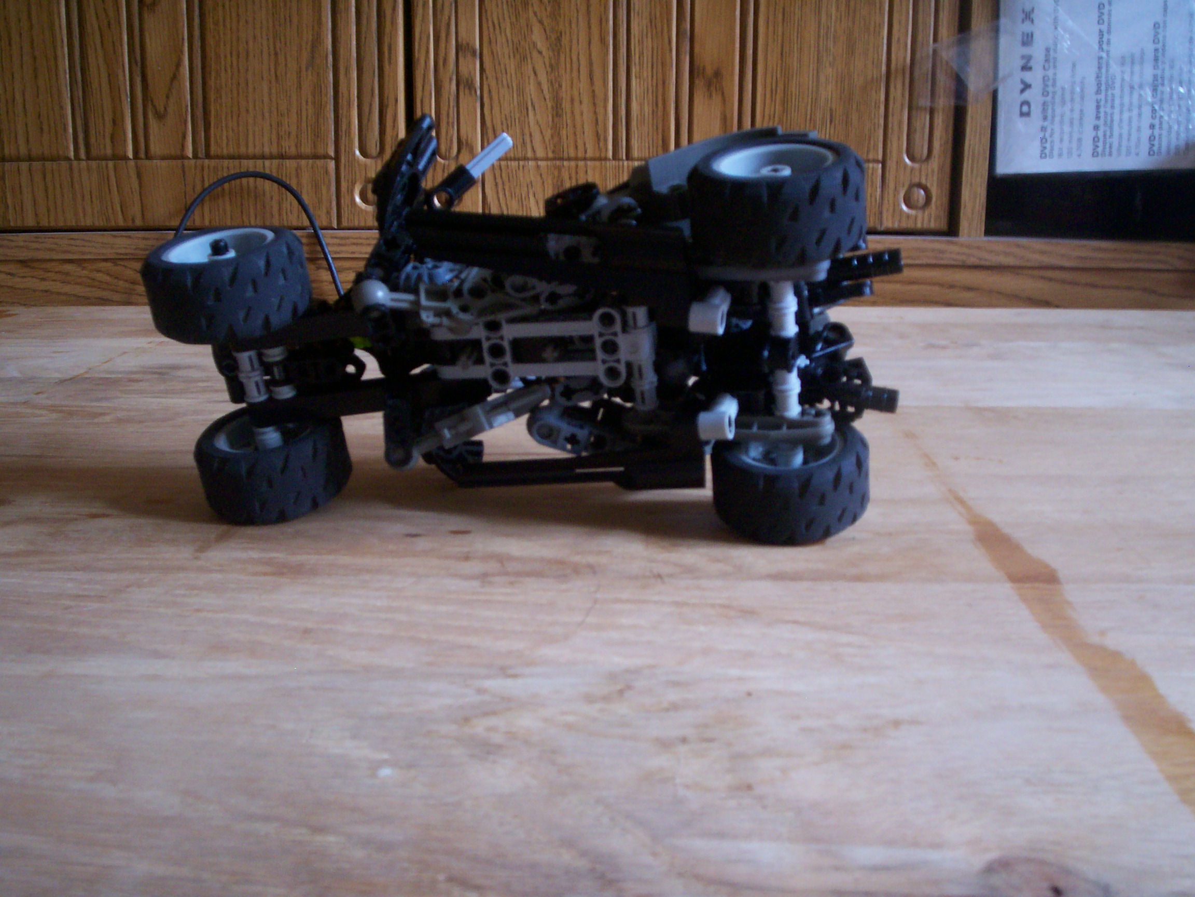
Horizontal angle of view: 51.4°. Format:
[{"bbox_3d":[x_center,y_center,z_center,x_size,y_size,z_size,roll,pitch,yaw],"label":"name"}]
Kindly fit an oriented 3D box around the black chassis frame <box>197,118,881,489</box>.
[{"bbox_3d":[-0.011,-0.035,0.353,0.192,0.107,0.064,-1,30,11],"label":"black chassis frame"}]

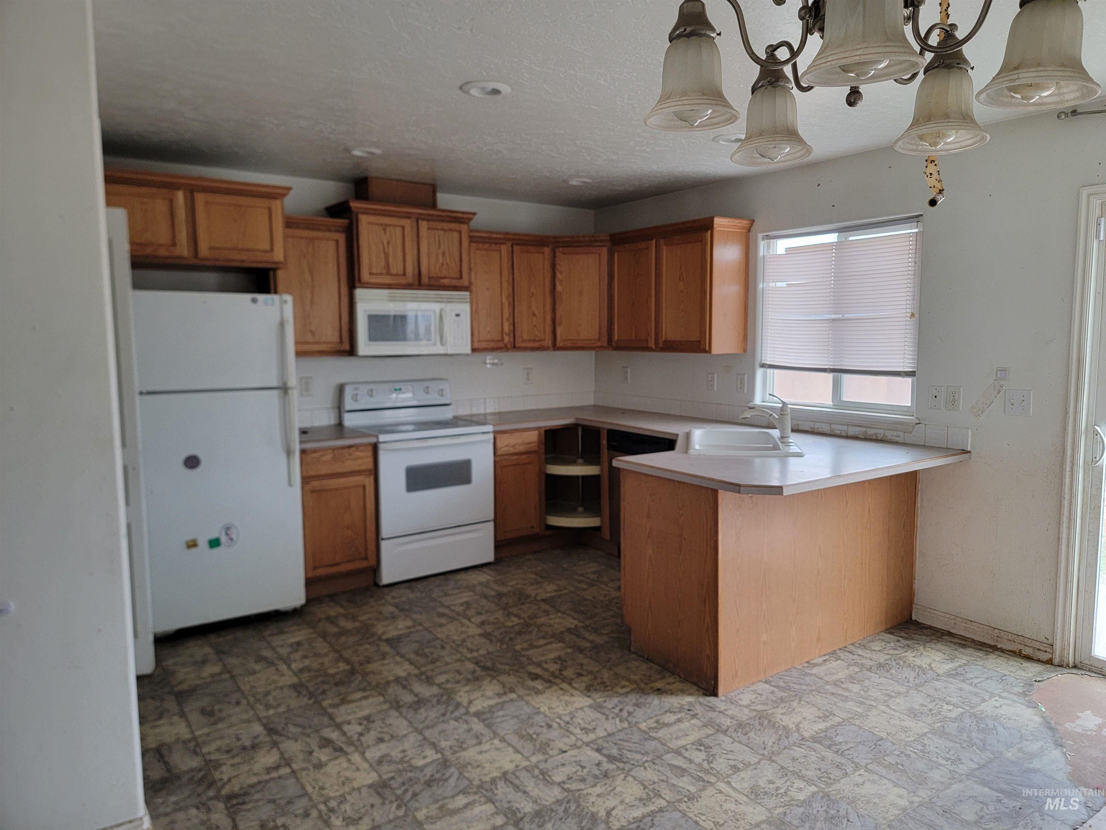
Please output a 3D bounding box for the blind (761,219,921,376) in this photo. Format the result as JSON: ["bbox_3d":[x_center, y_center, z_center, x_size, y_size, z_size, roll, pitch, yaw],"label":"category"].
[{"bbox_3d":[1.567,-0.632,4.277,0.040,0.790,1.012,-5,7,-35],"label":"blind"}]

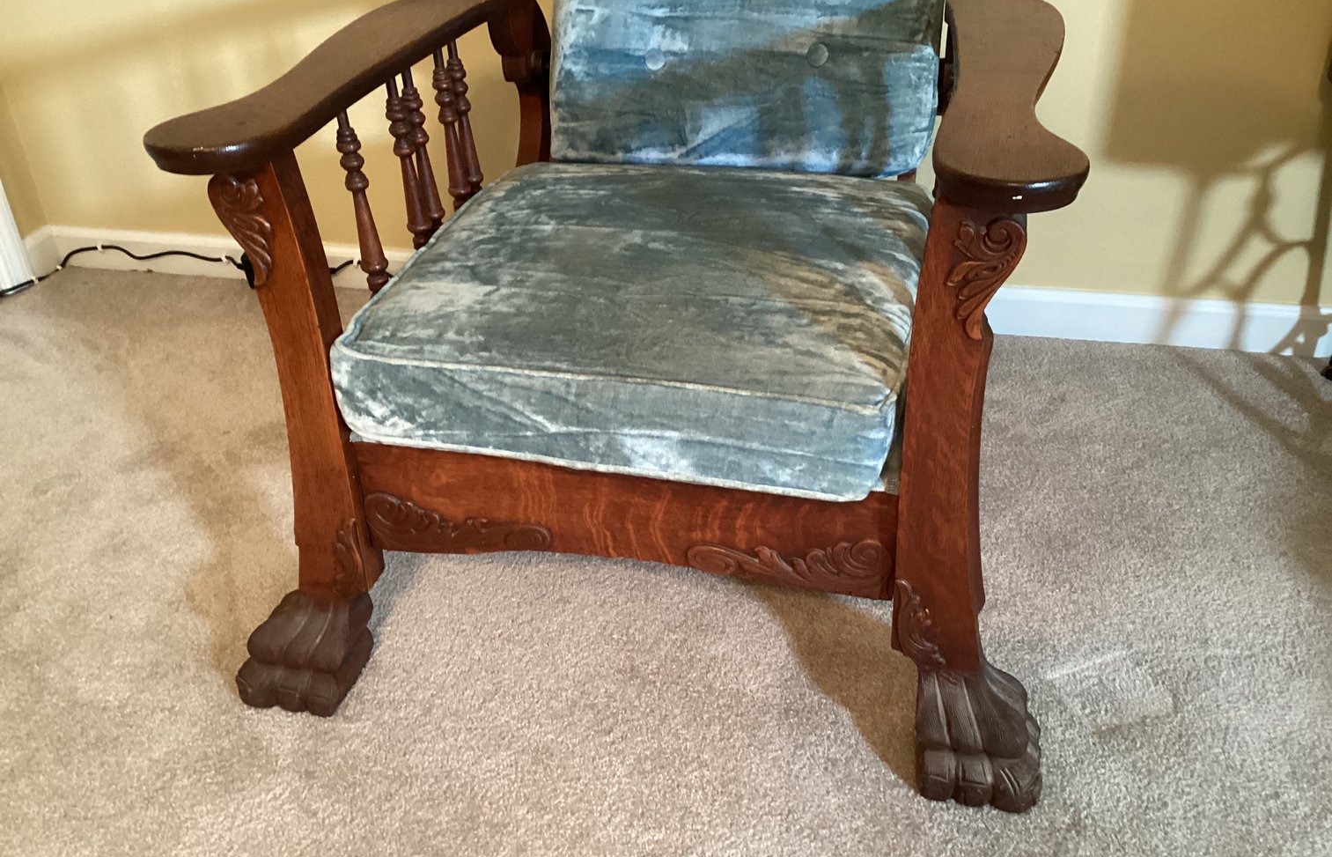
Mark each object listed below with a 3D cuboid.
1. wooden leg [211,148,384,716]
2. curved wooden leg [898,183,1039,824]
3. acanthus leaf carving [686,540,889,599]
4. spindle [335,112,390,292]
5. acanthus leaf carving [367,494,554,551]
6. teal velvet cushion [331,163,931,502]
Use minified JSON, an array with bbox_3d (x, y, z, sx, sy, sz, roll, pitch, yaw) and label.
[{"bbox_3d":[-0.388,0.023,1.176,0.150,0.582,0.125,5,32,11],"label":"wooden leg"},{"bbox_3d":[0.284,0.078,1.044,0.150,0.582,0.125,5,32,11],"label":"curved wooden leg"},{"bbox_3d":[0.117,0.125,1.143,0.197,0.071,0.011,5,32,11],"label":"acanthus leaf carving"},{"bbox_3d":[-0.316,-0.213,1.248,0.032,0.250,0.032,5,35,11],"label":"spindle"},{"bbox_3d":[-0.209,0.099,1.207,0.196,0.071,0.011,5,32,11],"label":"acanthus leaf carving"},{"bbox_3d":[-0.001,-0.146,1.290,0.524,0.137,0.520,5,32,11],"label":"teal velvet cushion"}]

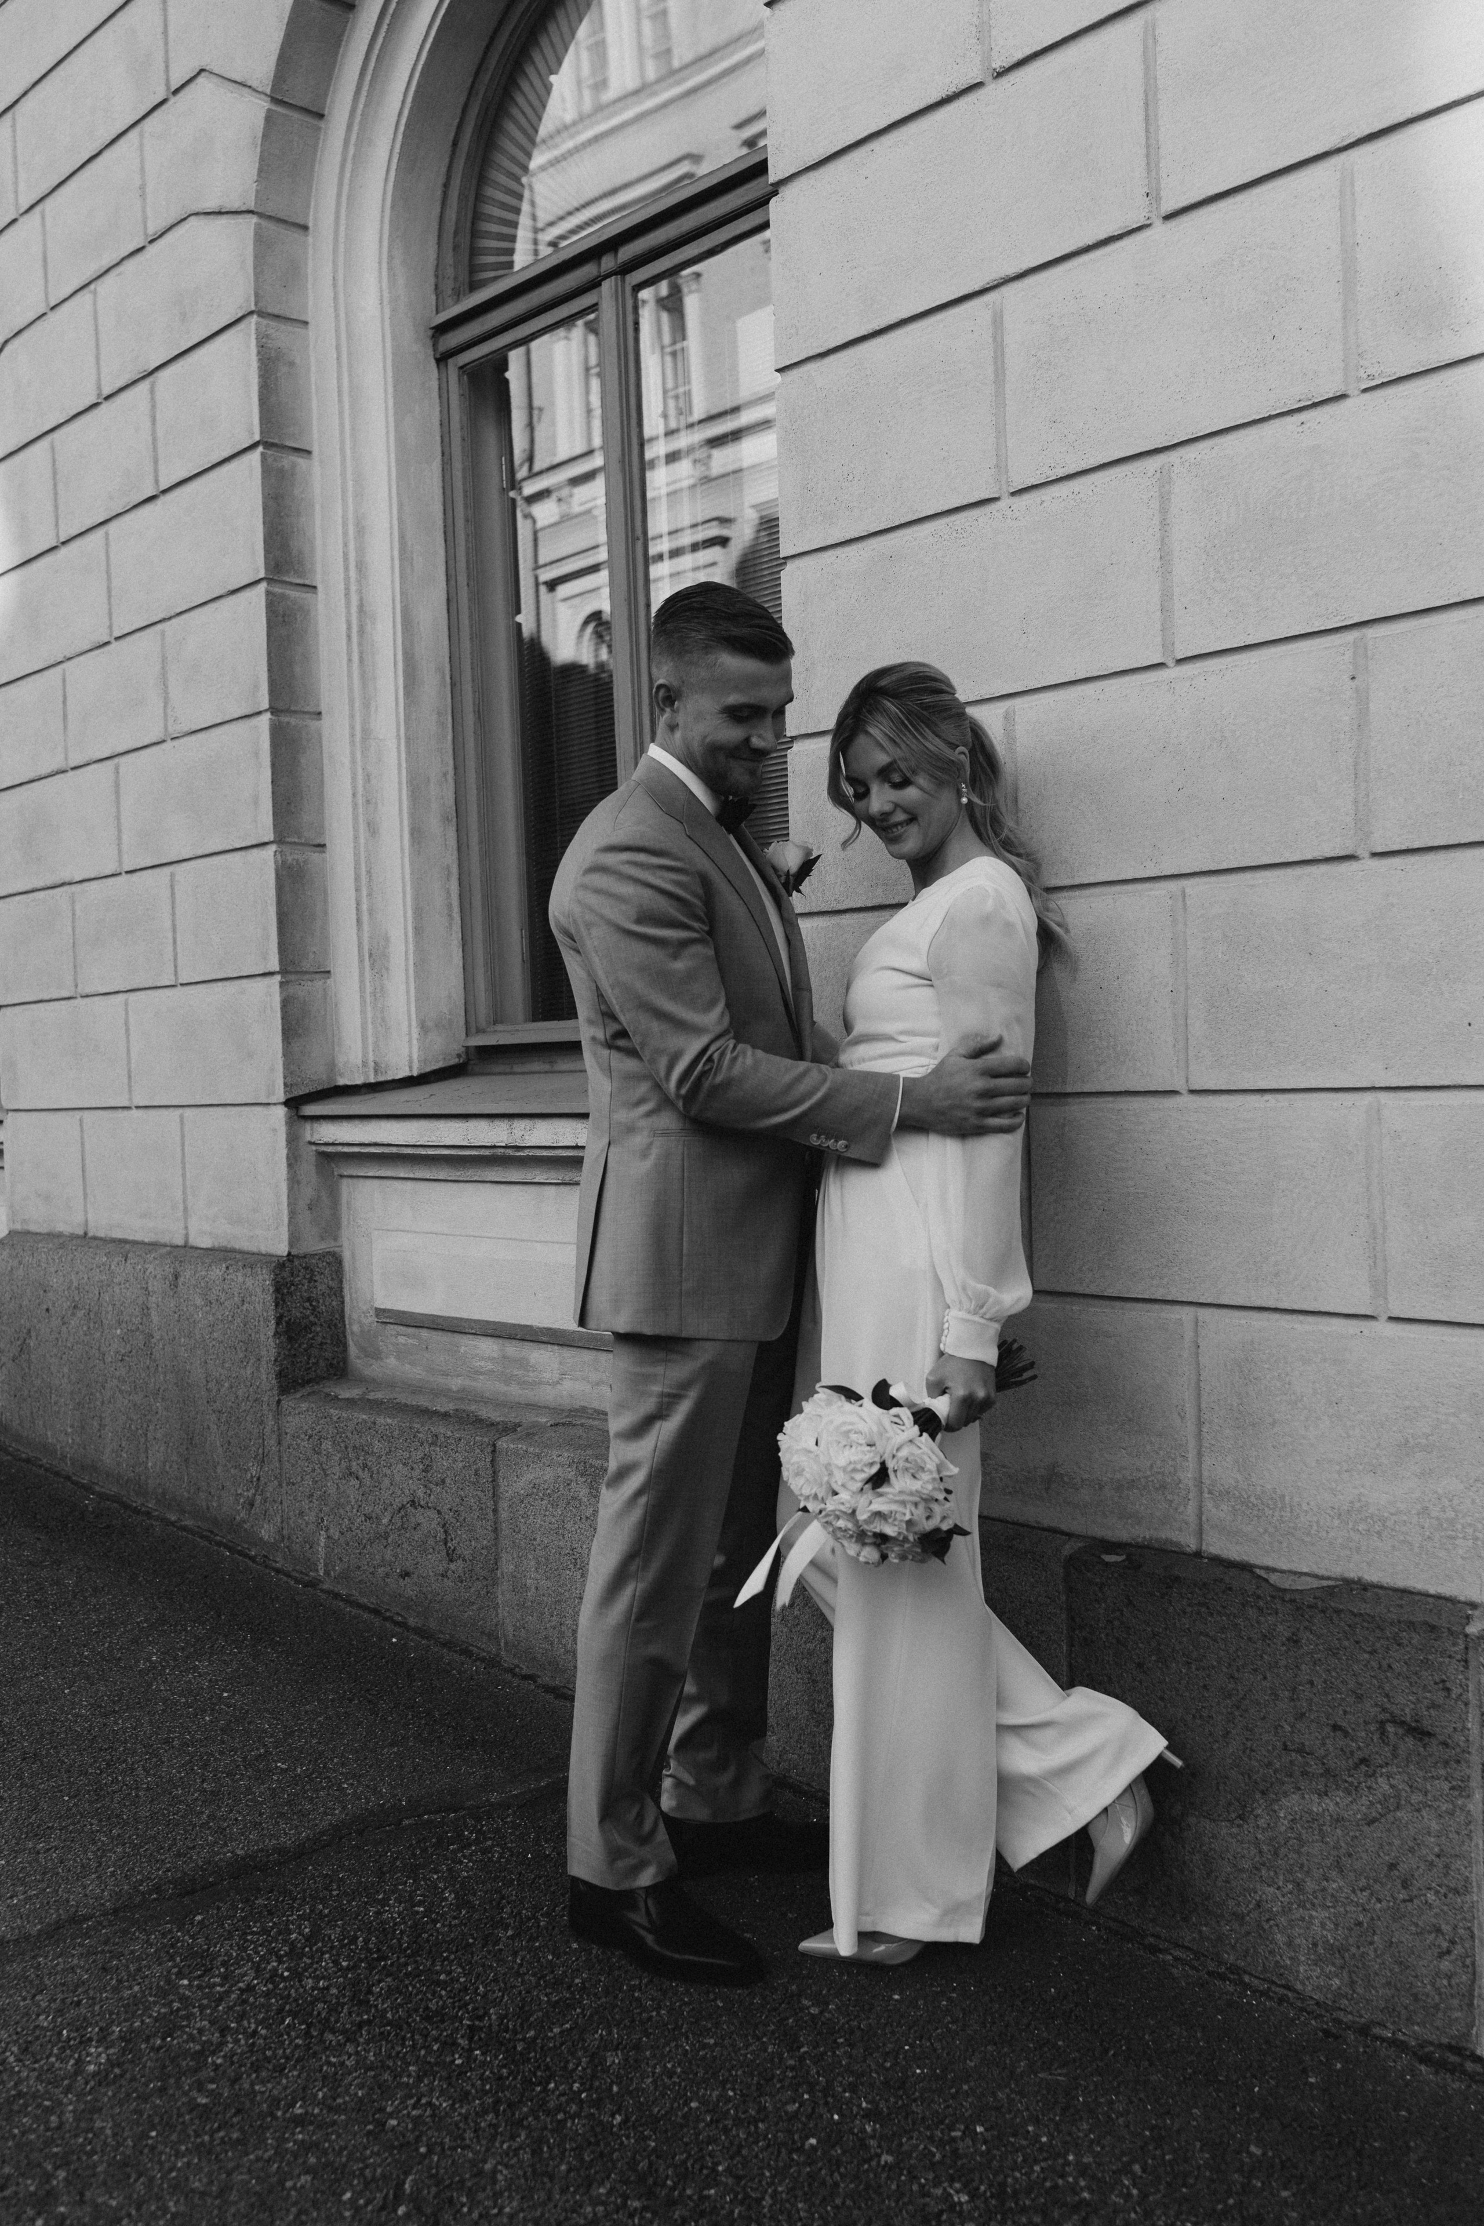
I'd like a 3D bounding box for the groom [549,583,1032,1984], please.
[{"bbox_3d":[0.082,0.190,2.900,0.640,1.820,0.530,-2,1,17],"label":"groom"}]

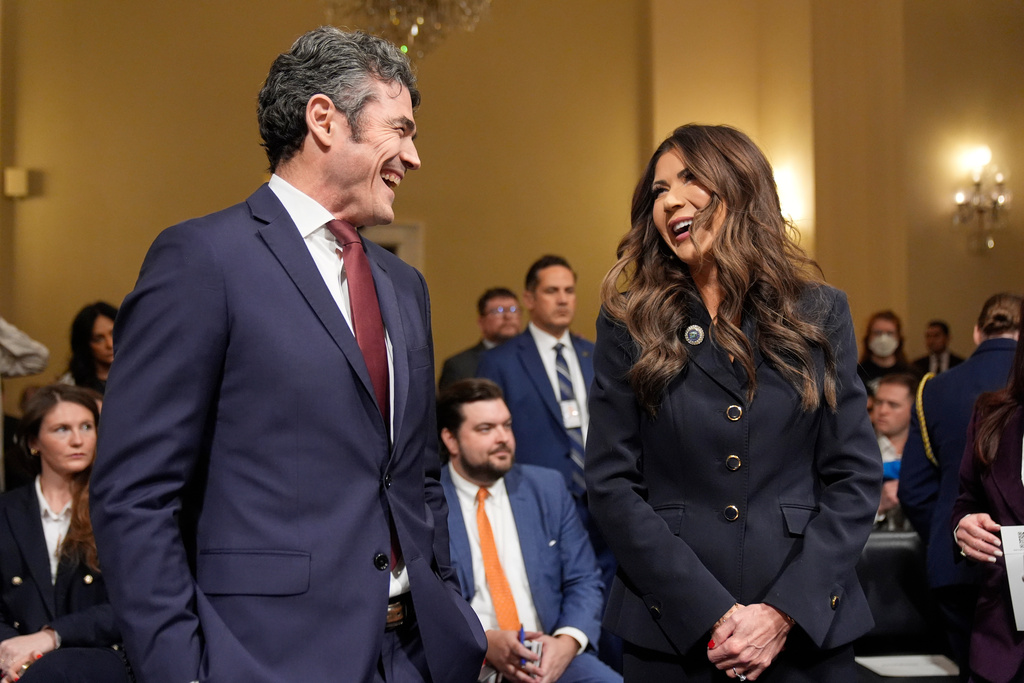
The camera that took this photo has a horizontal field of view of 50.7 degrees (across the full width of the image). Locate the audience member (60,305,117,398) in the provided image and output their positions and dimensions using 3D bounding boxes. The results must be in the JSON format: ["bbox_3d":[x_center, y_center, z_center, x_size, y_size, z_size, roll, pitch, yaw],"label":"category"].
[{"bbox_3d":[-1.590,0.660,4.180,0.460,1.620,0.300,1,-2,-35],"label":"audience member"}]

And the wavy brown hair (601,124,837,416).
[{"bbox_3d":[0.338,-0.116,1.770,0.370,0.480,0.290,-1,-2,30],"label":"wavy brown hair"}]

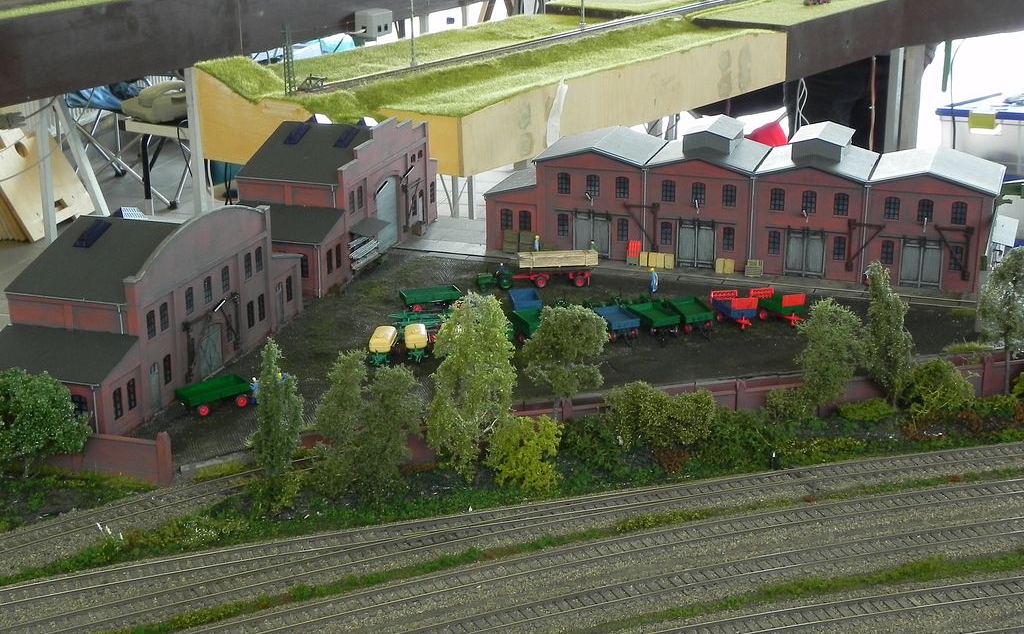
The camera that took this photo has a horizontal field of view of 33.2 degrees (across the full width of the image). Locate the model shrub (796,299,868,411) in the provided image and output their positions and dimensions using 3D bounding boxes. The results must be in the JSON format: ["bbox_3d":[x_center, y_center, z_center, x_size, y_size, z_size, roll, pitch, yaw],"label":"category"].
[{"bbox_3d":[0.222,0.030,1.192,0.049,0.092,0.044,3,19,10],"label":"model shrub"}]

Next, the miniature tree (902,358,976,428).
[{"bbox_3d":[0.301,0.050,1.217,0.051,0.043,0.045,0,18,0],"label":"miniature tree"}]

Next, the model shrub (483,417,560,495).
[{"bbox_3d":[0.007,0.087,1.099,0.047,0.046,0.040,0,19,0],"label":"model shrub"}]

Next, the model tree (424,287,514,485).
[{"bbox_3d":[-0.027,0.045,1.105,0.057,0.127,0.052,0,18,0],"label":"model tree"}]

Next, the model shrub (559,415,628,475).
[{"bbox_3d":[0.054,0.083,1.129,0.045,0.035,0.036,1,19,3],"label":"model shrub"}]

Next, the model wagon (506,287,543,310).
[{"bbox_3d":[0.012,-0.009,1.412,0.024,0.018,0.038,-3,19,-9],"label":"model wagon"}]

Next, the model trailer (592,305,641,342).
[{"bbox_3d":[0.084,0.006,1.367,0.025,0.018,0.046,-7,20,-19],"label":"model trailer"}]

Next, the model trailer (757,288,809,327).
[{"bbox_3d":[0.216,-0.008,1.379,0.022,0.025,0.050,-14,23,-36],"label":"model trailer"}]

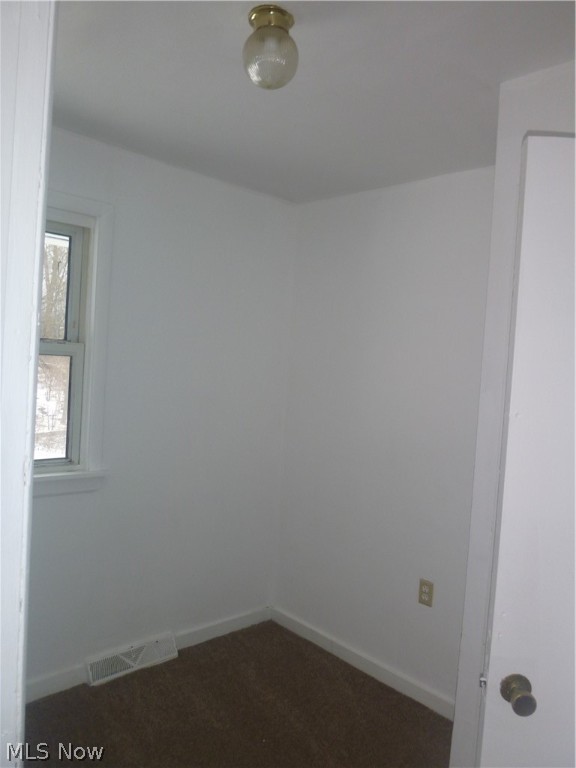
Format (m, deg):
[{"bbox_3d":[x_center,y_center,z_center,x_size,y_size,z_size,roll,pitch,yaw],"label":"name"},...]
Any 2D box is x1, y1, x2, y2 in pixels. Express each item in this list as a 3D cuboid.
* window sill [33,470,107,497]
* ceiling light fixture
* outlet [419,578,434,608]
[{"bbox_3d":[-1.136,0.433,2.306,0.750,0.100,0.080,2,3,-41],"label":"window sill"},{"bbox_3d":[-0.049,-0.881,1.480,0.150,0.178,0.150,4,3,0],"label":"ceiling light fixture"},{"bbox_3d":[0.645,0.979,2.595,0.071,0.115,0.010,6,4,44],"label":"outlet"}]

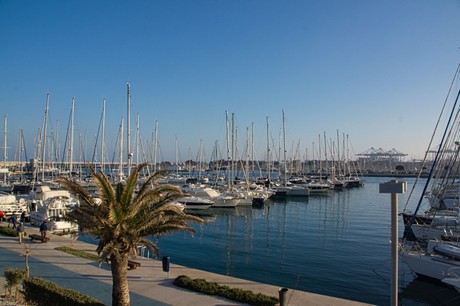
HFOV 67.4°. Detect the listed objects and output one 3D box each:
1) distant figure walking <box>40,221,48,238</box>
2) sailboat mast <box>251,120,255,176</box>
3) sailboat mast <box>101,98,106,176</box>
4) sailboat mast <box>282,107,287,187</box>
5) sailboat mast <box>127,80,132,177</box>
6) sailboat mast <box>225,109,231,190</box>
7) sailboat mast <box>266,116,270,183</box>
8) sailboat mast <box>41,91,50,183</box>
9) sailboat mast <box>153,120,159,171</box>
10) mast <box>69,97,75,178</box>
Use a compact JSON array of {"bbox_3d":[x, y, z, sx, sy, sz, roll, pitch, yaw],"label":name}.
[{"bbox_3d":[-16.145,6.762,30.000,0.520,1.720,0.380,2,-2,-41],"label":"distant figure walking"},{"bbox_3d":[6.349,-0.164,97.053,0.220,16.900,0.220,1,-2,0],"label":"sailboat mast"},{"bbox_3d":[-29.345,-2.654,80.122,0.250,19.910,0.250,1,-2,0],"label":"sailboat mast"},{"bbox_3d":[12.935,-1.220,81.078,0.240,18.350,0.240,-2,-2,0],"label":"sailboat mast"},{"bbox_3d":[-18.980,-3.120,65.130,0.270,20.360,0.270,-1,-2,0],"label":"sailboat mast"},{"bbox_3d":[-0.372,-0.560,73.053,0.220,16.770,0.220,-3,-2,0],"label":"sailboat mast"},{"bbox_3d":[8.536,0.029,76.036,0.220,15.790,0.220,-2,-2,0],"label":"sailboat mast"},{"bbox_3d":[-47.024,-4.061,88.170,0.260,22.470,0.260,2,-2,0],"label":"sailboat mast"},{"bbox_3d":[-19.895,-0.226,93.053,0.220,16.890,0.220,1,-2,0],"label":"sailboat mast"},{"bbox_3d":[-39.390,-3.663,86.157,0.260,20.540,0.260,1,-2,0],"label":"mast"}]

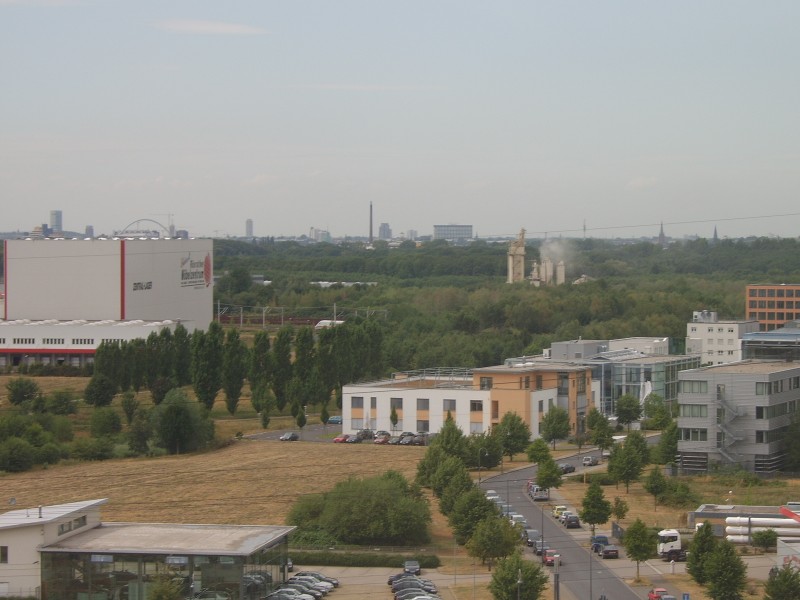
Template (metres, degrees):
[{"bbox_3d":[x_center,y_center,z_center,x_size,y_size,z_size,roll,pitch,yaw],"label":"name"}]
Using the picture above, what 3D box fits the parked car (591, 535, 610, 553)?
[{"bbox_3d":[23.450,28.507,235.021,1.680,1.480,4.000,0,2,-5],"label":"parked car"}]

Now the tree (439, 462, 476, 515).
[{"bbox_3d":[7.704,25.780,269.258,5.200,7.800,5.200,0,2,0],"label":"tree"}]

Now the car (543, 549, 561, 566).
[{"bbox_3d":[17.769,30.085,235.664,1.680,1.500,3.900,0,2,-4],"label":"car"}]

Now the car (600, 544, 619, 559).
[{"bbox_3d":[23.815,28.688,230.429,1.720,1.420,4.400,0,2,-5],"label":"car"}]

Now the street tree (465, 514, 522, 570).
[{"bbox_3d":[10.751,27.891,231.085,6.000,6.200,6.000,0,2,0],"label":"street tree"}]

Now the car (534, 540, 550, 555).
[{"bbox_3d":[16.412,28.579,232.979,1.730,1.470,4.250,0,2,-5],"label":"car"}]

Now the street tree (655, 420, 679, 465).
[{"bbox_3d":[42.581,22.756,319.332,3.700,7.400,3.700,0,2,0],"label":"street tree"}]

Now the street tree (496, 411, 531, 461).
[{"bbox_3d":[19.098,23.114,339.668,5.700,8.300,5.700,0,2,0],"label":"street tree"}]

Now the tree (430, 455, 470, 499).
[{"bbox_3d":[7.019,25.541,284.971,5.400,7.200,5.400,0,2,0],"label":"tree"}]

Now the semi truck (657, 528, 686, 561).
[{"bbox_3d":[33.754,28.885,237.821,6.000,3.750,2.500,0,2,-4],"label":"semi truck"}]

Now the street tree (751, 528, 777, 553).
[{"bbox_3d":[42.415,27.997,234.245,3.000,2.550,3.000,0,2,0],"label":"street tree"}]

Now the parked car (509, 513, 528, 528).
[{"bbox_3d":[14.778,27.885,253.970,1.720,1.470,4.250,0,2,-6],"label":"parked car"}]

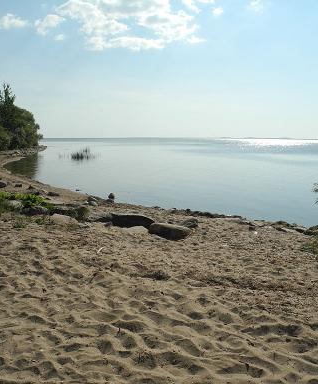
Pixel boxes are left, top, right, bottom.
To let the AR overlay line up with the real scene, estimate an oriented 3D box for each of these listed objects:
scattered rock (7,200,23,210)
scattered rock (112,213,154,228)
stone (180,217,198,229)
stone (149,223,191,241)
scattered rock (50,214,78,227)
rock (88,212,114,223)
[{"bbox_3d":[-3.768,0.352,10.874,0.411,0.233,0.309,0,7,0],"label":"scattered rock"},{"bbox_3d":[-0.535,0.584,8.682,0.825,0.248,0.495,3,8,20],"label":"scattered rock"},{"bbox_3d":[0.607,0.637,8.517,0.361,0.186,0.289,0,7,0],"label":"stone"},{"bbox_3d":[0.210,0.695,7.566,0.672,0.262,0.403,4,8,30],"label":"stone"},{"bbox_3d":[-2.033,0.583,8.812,0.538,0.211,0.350,2,8,15],"label":"scattered rock"},{"bbox_3d":[-1.304,0.563,9.227,0.541,0.171,0.352,2,7,10],"label":"rock"}]

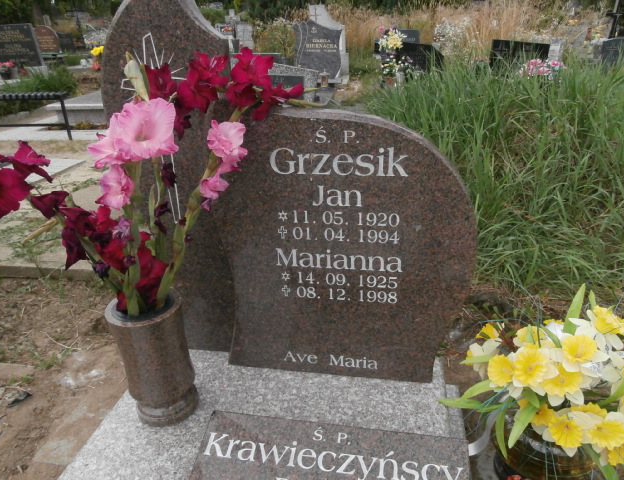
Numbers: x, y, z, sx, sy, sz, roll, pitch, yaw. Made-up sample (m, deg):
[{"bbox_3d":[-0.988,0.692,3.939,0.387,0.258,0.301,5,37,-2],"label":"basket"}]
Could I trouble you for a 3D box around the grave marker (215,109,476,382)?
[{"bbox_3d":[0.074,0.027,1.149,0.650,0.725,0.106,2,24,10],"label":"grave marker"}]

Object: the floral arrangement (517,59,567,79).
[{"bbox_3d":[2.909,-2.158,5.600,0.570,0.280,0.360,11,28,27],"label":"floral arrangement"}]

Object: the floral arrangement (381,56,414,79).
[{"bbox_3d":[1.137,-2.287,5.900,0.420,0.310,0.320,5,26,15],"label":"floral arrangement"}]

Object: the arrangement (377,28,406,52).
[{"bbox_3d":[1.057,-2.659,5.900,0.380,0.360,0.320,5,26,15],"label":"arrangement"}]

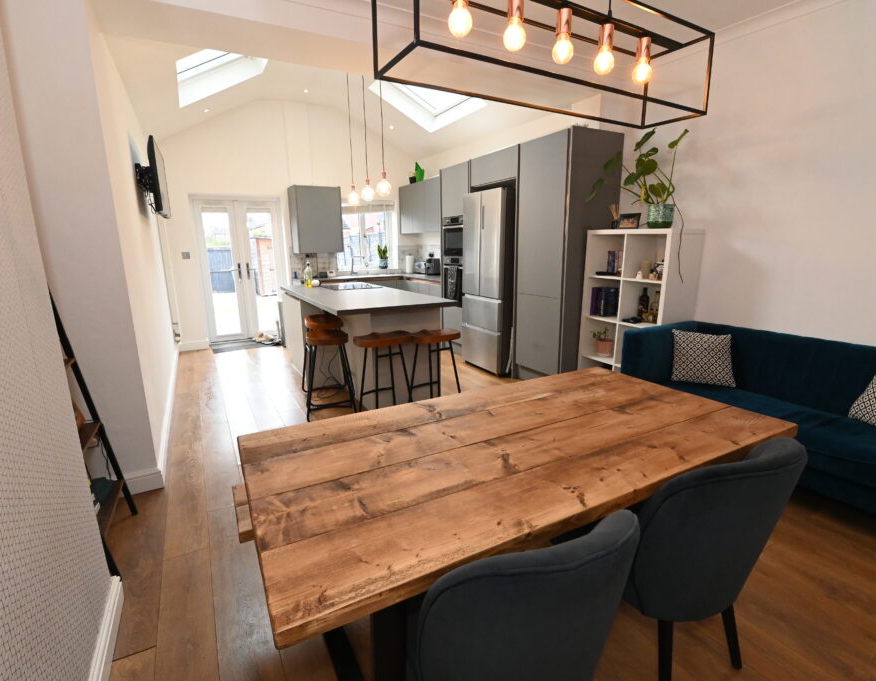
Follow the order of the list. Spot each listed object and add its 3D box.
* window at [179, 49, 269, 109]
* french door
[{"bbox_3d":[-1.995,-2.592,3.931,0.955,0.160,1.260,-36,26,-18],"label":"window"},{"bbox_3d":[-2.724,-0.947,5.965,1.050,1.925,0.090,-7,14,-29],"label":"french door"}]

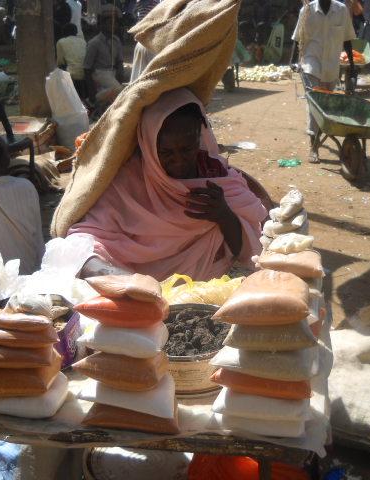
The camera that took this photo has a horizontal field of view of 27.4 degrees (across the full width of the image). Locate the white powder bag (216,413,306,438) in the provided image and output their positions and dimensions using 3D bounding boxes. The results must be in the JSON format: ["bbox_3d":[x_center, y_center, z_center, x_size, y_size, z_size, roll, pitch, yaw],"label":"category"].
[{"bbox_3d":[0.163,0.356,1.658,0.185,0.050,0.180,3,19,7],"label":"white powder bag"}]

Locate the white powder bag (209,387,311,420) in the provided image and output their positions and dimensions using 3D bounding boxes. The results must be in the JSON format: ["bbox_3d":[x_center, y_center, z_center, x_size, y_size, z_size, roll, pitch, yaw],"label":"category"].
[{"bbox_3d":[0.166,0.313,1.641,0.200,0.055,0.180,3,19,7],"label":"white powder bag"}]

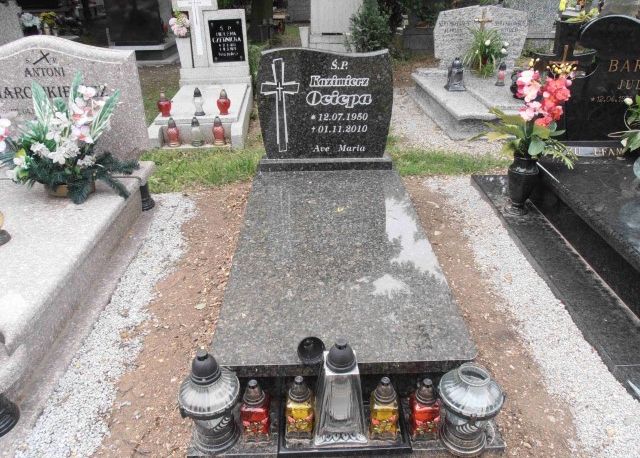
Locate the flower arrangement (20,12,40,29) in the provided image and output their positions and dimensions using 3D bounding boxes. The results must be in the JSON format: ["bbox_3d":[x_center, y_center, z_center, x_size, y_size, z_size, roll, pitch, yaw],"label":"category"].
[{"bbox_3d":[-4.656,-3.354,8.921,0.330,0.310,0.300,-1,26,-1],"label":"flower arrangement"}]

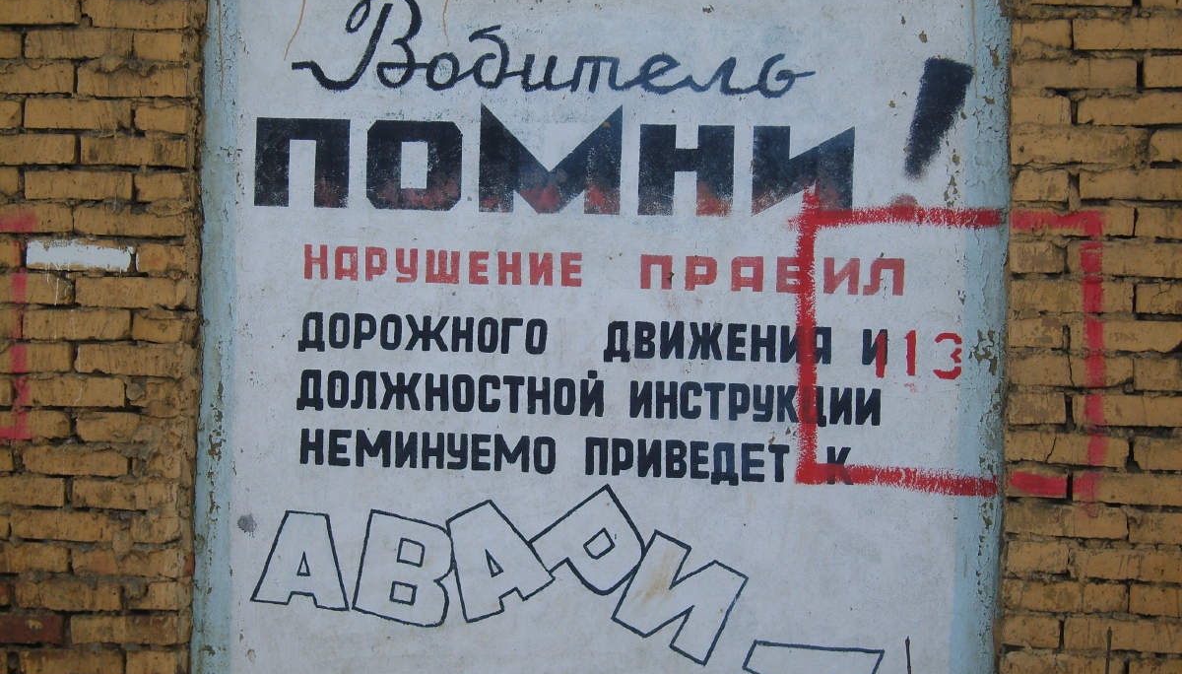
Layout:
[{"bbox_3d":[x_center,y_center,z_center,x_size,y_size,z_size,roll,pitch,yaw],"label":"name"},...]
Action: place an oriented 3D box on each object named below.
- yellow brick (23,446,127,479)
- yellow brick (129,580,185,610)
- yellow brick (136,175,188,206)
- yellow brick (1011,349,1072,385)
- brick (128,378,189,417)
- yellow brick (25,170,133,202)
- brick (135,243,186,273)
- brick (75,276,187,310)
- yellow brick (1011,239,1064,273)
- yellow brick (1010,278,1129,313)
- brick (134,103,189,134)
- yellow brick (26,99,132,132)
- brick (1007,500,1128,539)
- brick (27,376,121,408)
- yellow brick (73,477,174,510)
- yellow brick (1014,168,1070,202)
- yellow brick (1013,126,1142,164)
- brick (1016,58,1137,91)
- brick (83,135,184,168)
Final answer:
[{"bbox_3d":[-1.139,0.278,5.536,0.250,0.065,0.120,1,1,9],"label":"yellow brick"},{"bbox_3d":[-0.967,0.583,5.644,0.120,0.065,0.210,1,1,10],"label":"yellow brick"},{"bbox_3d":[-0.934,-0.325,5.558,0.117,0.066,0.250,1,0,8],"label":"yellow brick"},{"bbox_3d":[0.948,0.065,5.192,0.130,0.065,0.120,1,1,9],"label":"yellow brick"},{"bbox_3d":[-0.963,0.134,5.634,0.120,0.065,0.210,1,1,10],"label":"brick"},{"bbox_3d":[-1.129,-0.336,5.520,0.249,0.066,0.120,1,0,8],"label":"yellow brick"},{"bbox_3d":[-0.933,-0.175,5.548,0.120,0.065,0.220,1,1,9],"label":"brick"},{"bbox_3d":[-1.010,-0.098,5.503,0.253,0.066,0.120,1,0,8],"label":"brick"},{"bbox_3d":[0.947,-0.168,5.202,0.120,0.065,0.250,1,1,11],"label":"yellow brick"},{"bbox_3d":[1.012,-0.085,5.180,0.250,0.065,0.120,1,1,9],"label":"yellow brick"},{"bbox_3d":[-0.936,-0.486,5.557,0.122,0.067,0.205,1,2,10],"label":"brick"},{"bbox_3d":[-1.135,-0.497,5.555,0.250,0.065,0.120,1,1,11],"label":"yellow brick"},{"bbox_3d":[1.002,0.379,5.186,0.250,0.065,0.120,1,1,9],"label":"brick"},{"bbox_3d":[-1.157,0.123,5.621,0.250,0.065,0.120,1,1,10],"label":"brick"},{"bbox_3d":[-1.027,0.349,5.546,0.250,0.065,0.120,1,1,11],"label":"yellow brick"},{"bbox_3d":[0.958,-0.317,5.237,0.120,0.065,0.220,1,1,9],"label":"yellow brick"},{"bbox_3d":[1.034,-0.400,5.234,0.250,0.065,0.120,1,1,10],"label":"yellow brick"},{"bbox_3d":[1.028,-0.555,5.231,0.250,0.065,0.120,1,1,10],"label":"brick"},{"bbox_3d":[-1.018,-0.417,5.585,0.250,0.065,0.120,1,1,10],"label":"brick"}]

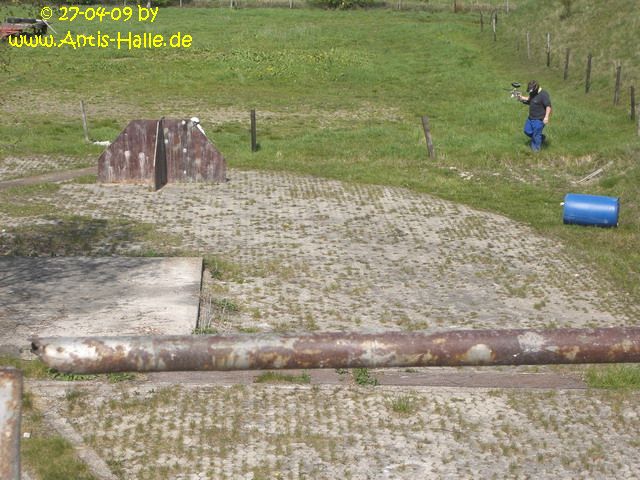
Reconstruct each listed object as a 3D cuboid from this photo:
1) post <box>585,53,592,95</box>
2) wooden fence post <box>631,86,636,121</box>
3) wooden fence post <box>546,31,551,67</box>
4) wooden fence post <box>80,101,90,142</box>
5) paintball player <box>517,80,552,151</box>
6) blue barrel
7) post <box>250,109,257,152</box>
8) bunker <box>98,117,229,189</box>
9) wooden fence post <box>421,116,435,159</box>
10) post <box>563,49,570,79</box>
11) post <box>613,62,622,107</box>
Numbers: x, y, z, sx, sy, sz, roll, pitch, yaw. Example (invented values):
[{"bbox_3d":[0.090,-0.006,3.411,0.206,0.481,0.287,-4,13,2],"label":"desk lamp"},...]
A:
[{"bbox_3d":[7.957,-4.907,52.000,0.110,1.242,0.110,3,10,0],"label":"post"},{"bbox_3d":[7.930,-3.446,44.500,0.100,0.918,0.100,-1,10,0],"label":"wooden fence post"},{"bbox_3d":[8.145,-6.761,62.500,0.100,1.253,0.100,0,10,0],"label":"wooden fence post"},{"bbox_3d":[-5.363,-2.699,40.000,0.090,0.967,0.090,-6,10,0],"label":"wooden fence post"},{"bbox_3d":[5.056,-2.935,41.500,0.750,1.710,0.750,8,12,37],"label":"paintball player"},{"bbox_3d":[4.715,-0.500,30.500,0.930,0.570,0.570,4,0,13],"label":"blue barrel"},{"bbox_3d":[-1.482,-2.433,39.300,0.100,1.008,0.100,-1,10,0],"label":"post"},{"bbox_3d":[-2.959,-1.653,33.000,2.380,1.240,2.200,1,10,0],"label":"bunker"},{"bbox_3d":[2.421,-2.265,39.000,0.120,0.989,0.120,-10,10,0],"label":"wooden fence post"},{"bbox_3d":[7.950,-5.638,56.500,0.110,1.083,0.110,4,10,0],"label":"post"},{"bbox_3d":[8.121,-4.209,48.000,0.120,1.160,0.120,3,10,0],"label":"post"}]

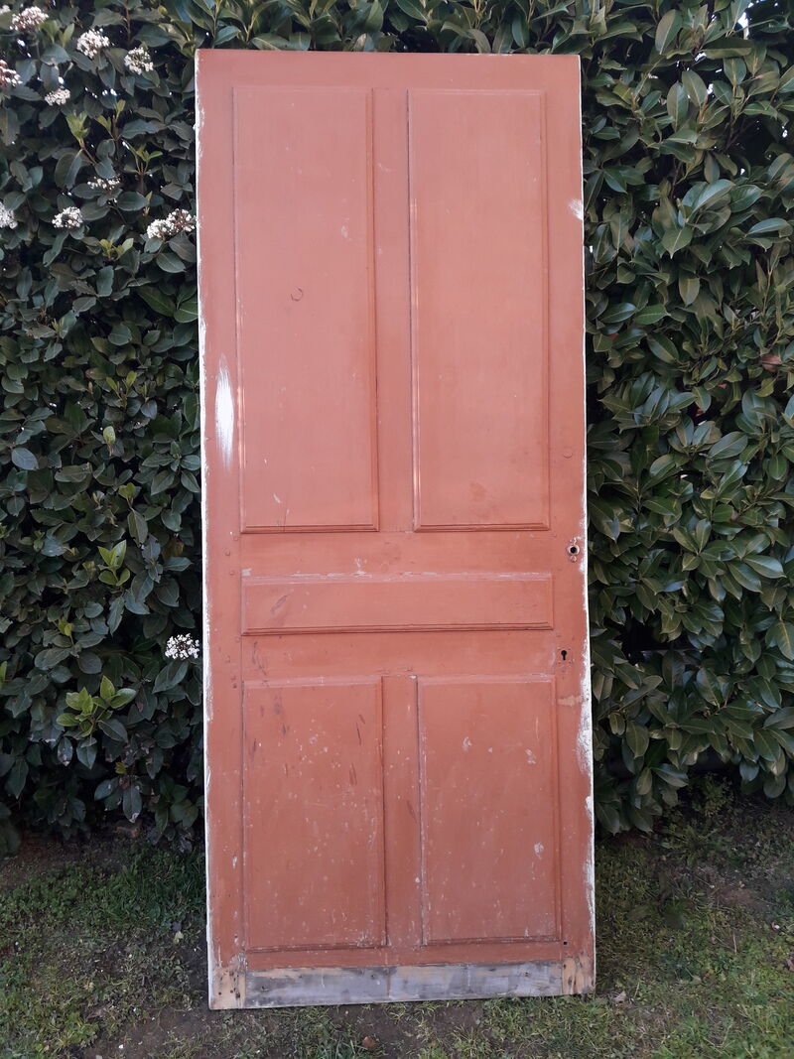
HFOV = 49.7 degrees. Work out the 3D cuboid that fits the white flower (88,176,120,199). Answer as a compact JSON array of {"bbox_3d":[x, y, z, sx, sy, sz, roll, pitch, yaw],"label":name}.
[{"bbox_3d":[-0.719,-0.840,2.100,0.075,0.056,0.065,-1,7,-3],"label":"white flower"}]

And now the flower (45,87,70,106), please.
[{"bbox_3d":[-0.800,-1.022,2.020,0.063,0.043,0.058,-1,7,-3],"label":"flower"}]

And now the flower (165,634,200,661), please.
[{"bbox_3d":[-0.524,0.290,2.100,0.085,0.066,0.065,-1,7,-3],"label":"flower"}]

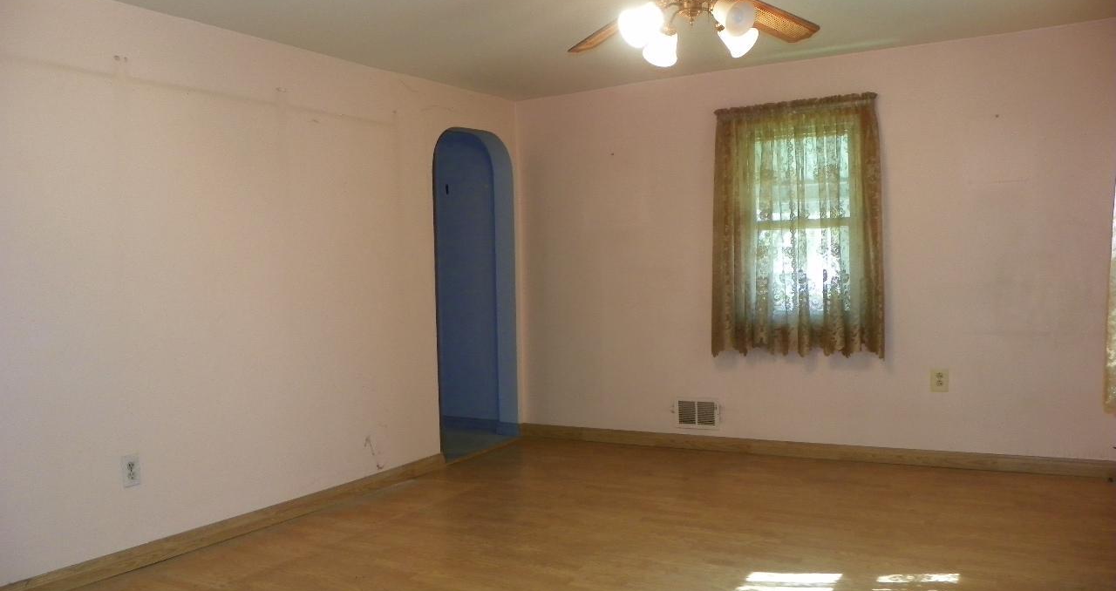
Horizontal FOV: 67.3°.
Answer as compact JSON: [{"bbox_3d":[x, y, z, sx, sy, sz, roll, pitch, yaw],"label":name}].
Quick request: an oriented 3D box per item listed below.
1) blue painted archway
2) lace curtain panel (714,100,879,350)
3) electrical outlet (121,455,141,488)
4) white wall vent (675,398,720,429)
[{"bbox_3d":[-0.575,-0.026,5.355,0.150,2.045,0.850,-1,2,31],"label":"blue painted archway"},{"bbox_3d":[1.321,-0.366,4.732,0.970,1.440,0.090,-1,2,31],"label":"lace curtain panel"},{"bbox_3d":[-1.671,0.689,3.289,0.010,0.119,0.074,-1,2,31],"label":"electrical outlet"},{"bbox_3d":[0.852,0.730,5.125,0.280,0.178,0.020,-1,2,31],"label":"white wall vent"}]

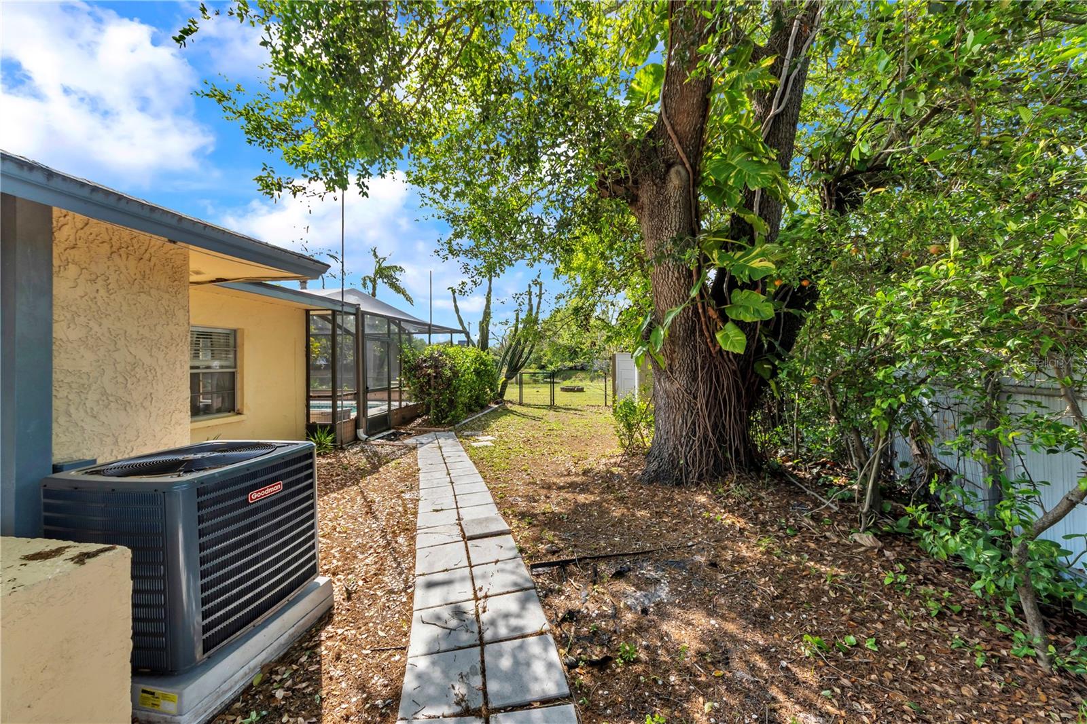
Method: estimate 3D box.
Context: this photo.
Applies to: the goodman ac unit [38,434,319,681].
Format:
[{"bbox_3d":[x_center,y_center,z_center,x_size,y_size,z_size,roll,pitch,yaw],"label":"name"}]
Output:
[{"bbox_3d":[-1.840,0.930,1.960,0.750,0.800,0.750,0,0,8],"label":"goodman ac unit"}]

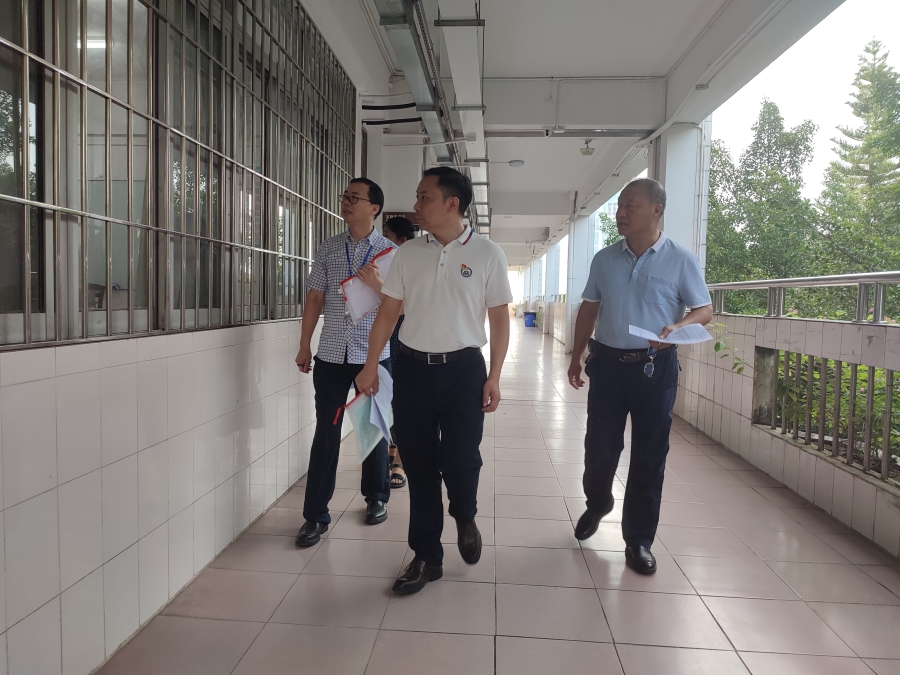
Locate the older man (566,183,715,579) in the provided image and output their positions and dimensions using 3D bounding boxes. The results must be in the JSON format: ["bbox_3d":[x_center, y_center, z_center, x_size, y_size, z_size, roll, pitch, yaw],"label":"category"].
[{"bbox_3d":[0.830,0.142,2.913,0.580,1.690,0.500,2,4,14],"label":"older man"}]

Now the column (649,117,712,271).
[{"bbox_3d":[2.409,-0.698,6.860,0.440,2.950,0.480,2,4,4],"label":"column"}]

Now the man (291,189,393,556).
[{"bbox_3d":[-0.475,0.082,3.231,0.540,1.710,0.520,2,4,4],"label":"man"}]

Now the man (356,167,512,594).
[{"bbox_3d":[-0.041,0.135,2.702,0.600,1.690,0.520,2,4,6],"label":"man"}]

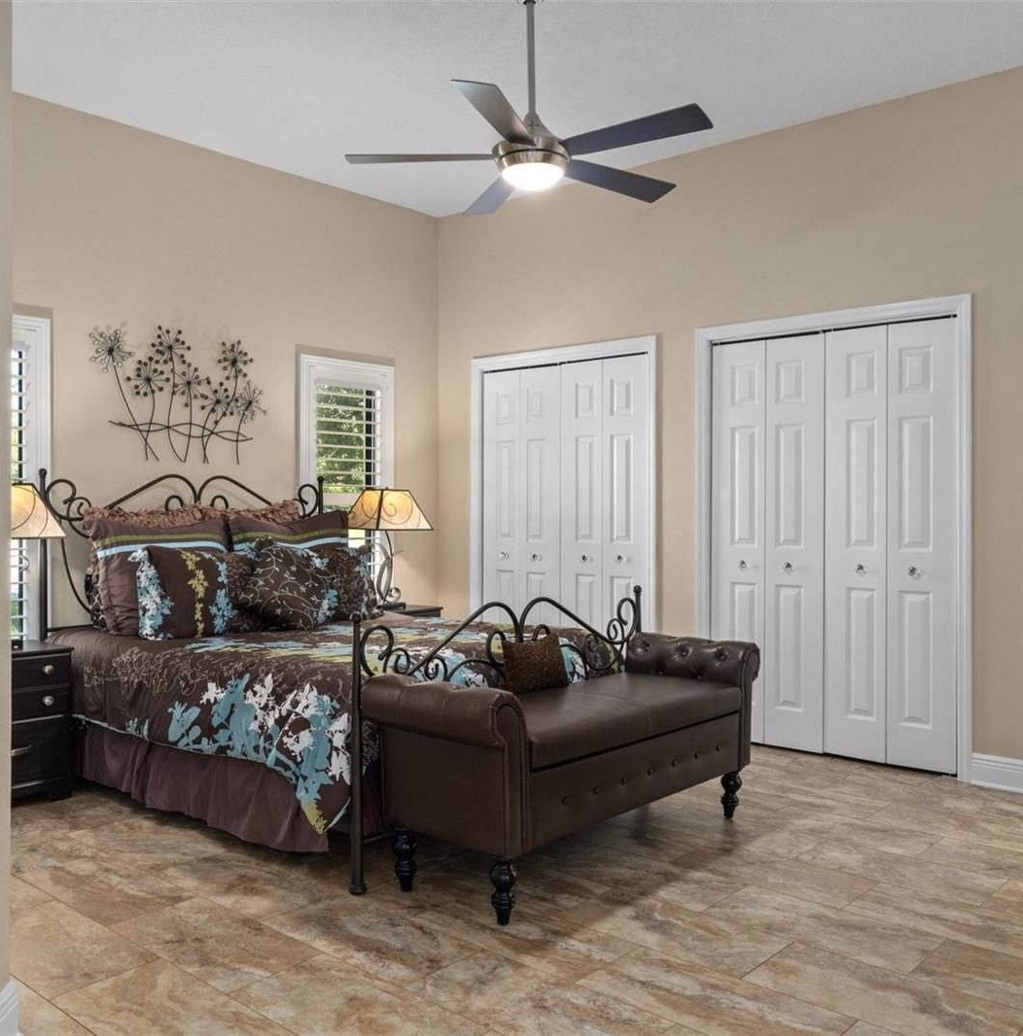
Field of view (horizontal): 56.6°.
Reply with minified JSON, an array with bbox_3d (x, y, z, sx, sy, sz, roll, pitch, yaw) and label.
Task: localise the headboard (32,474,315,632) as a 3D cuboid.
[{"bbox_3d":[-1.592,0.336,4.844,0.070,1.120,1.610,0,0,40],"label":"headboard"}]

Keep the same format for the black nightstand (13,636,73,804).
[{"bbox_3d":[-2.130,0.840,3.880,0.430,0.620,0.500,0,1,40],"label":"black nightstand"}]

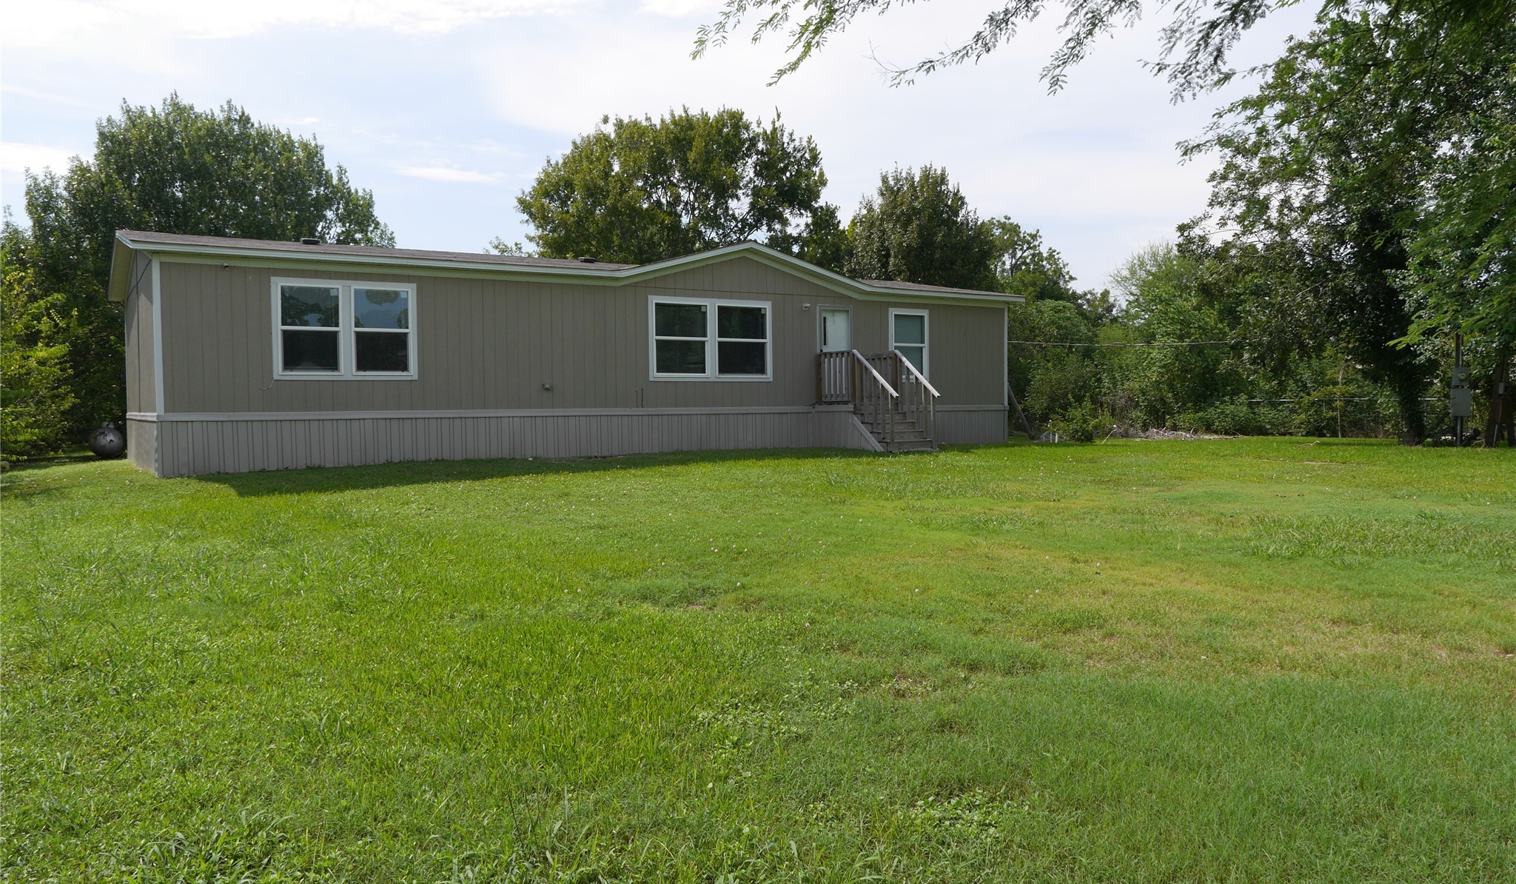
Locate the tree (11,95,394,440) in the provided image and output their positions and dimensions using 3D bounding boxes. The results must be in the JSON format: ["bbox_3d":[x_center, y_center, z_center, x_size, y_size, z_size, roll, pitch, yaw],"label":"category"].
[{"bbox_3d":[-16.329,-5.064,31.181,10.944,10.382,10.154,-2,2,-32],"label":"tree"}]

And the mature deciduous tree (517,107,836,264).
[{"bbox_3d":[-2.894,-6.178,38.206,11.287,11.843,10.712,-2,2,-32],"label":"mature deciduous tree"}]

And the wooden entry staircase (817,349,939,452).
[{"bbox_3d":[2.305,-0.803,20.610,1.180,1.950,2.500,-2,2,-32],"label":"wooden entry staircase"}]

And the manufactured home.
[{"bbox_3d":[-3.581,-1.883,23.180,17.700,4.120,8.450,-2,2,-32],"label":"manufactured home"}]

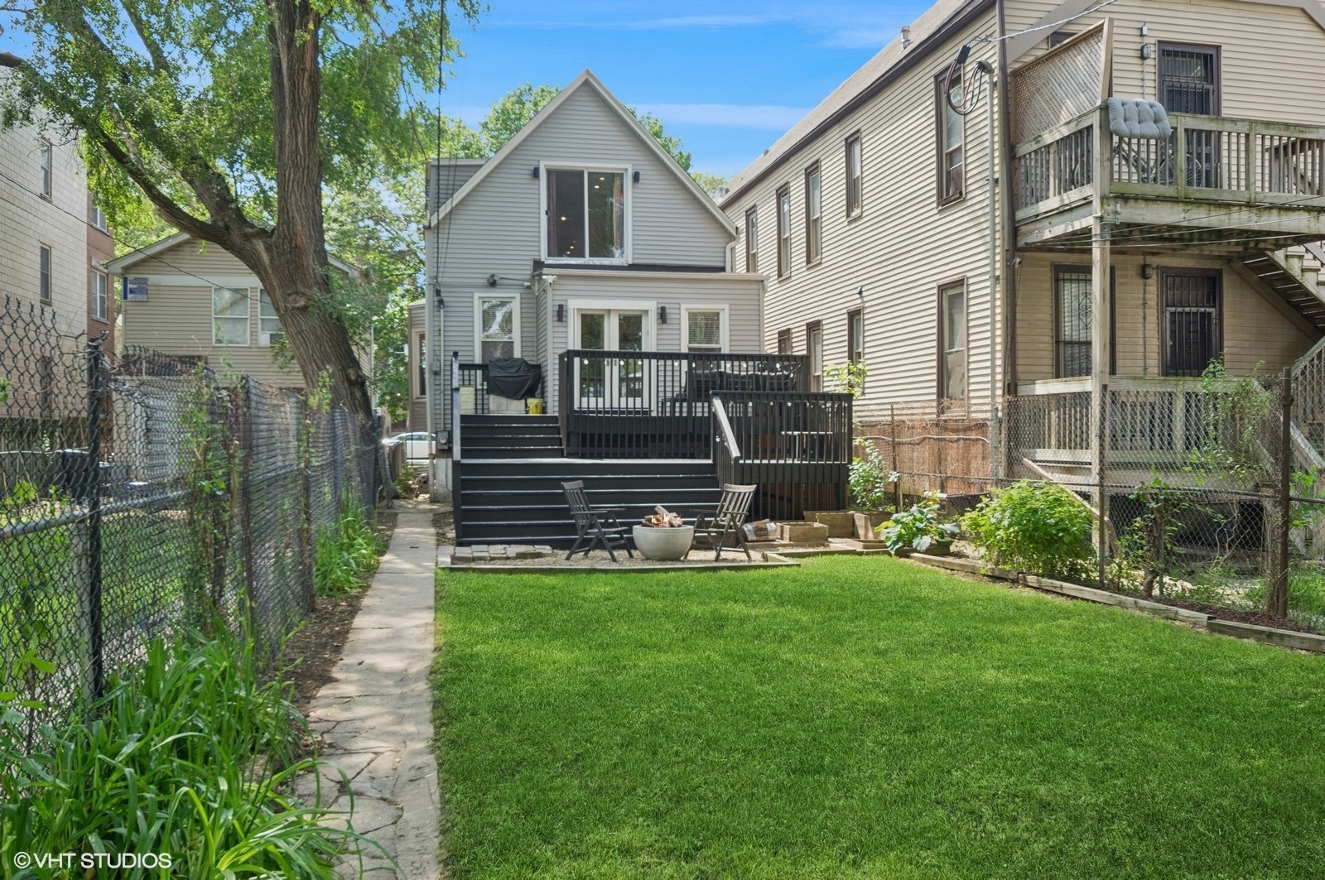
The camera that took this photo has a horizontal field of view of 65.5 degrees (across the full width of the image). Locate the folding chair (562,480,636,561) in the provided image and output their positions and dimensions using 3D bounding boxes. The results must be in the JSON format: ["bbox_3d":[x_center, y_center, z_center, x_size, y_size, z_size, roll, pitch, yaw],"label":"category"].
[{"bbox_3d":[-0.827,1.030,13.119,0.770,0.965,0.610,0,0,21],"label":"folding chair"}]

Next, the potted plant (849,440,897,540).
[{"bbox_3d":[3.009,0.717,14.700,0.630,1.400,0.600,0,0,-13],"label":"potted plant"}]

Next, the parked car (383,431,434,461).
[{"bbox_3d":[-11.463,0.341,48.500,4.650,1.460,1.800,0,0,-13],"label":"parked car"}]

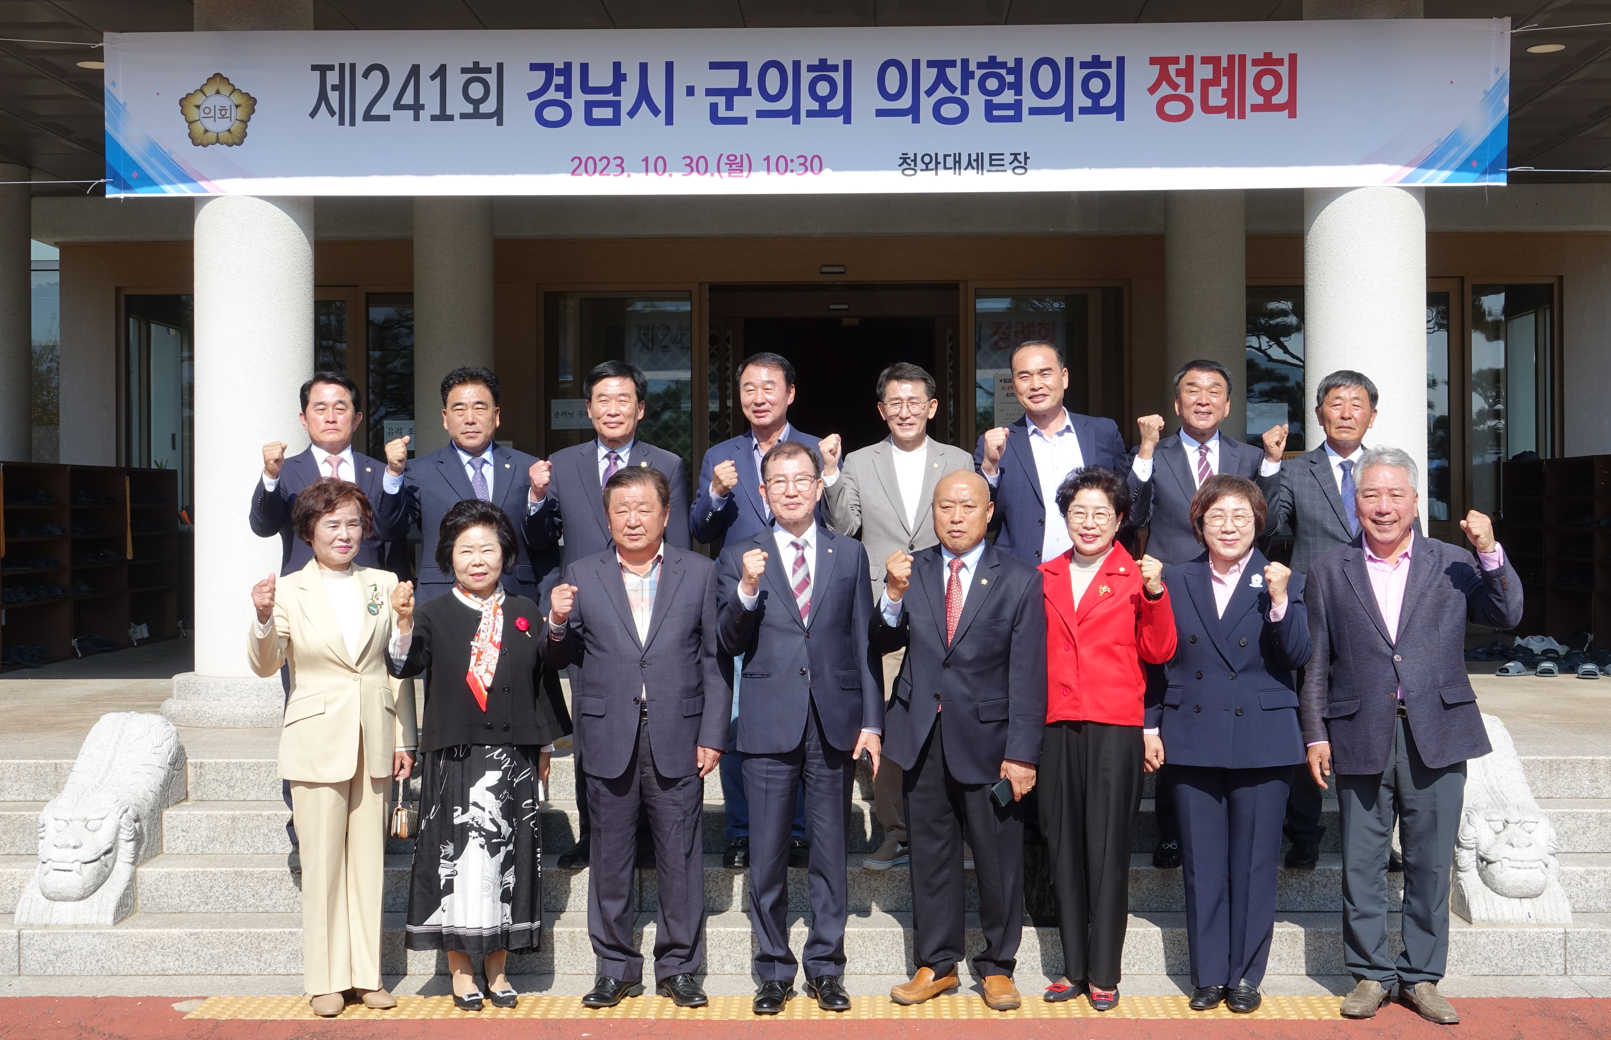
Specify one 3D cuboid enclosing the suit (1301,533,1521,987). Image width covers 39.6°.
[{"bbox_3d":[1.799,0.712,6.646,0.654,1.350,0.380,0,0,6],"label":"suit"}]

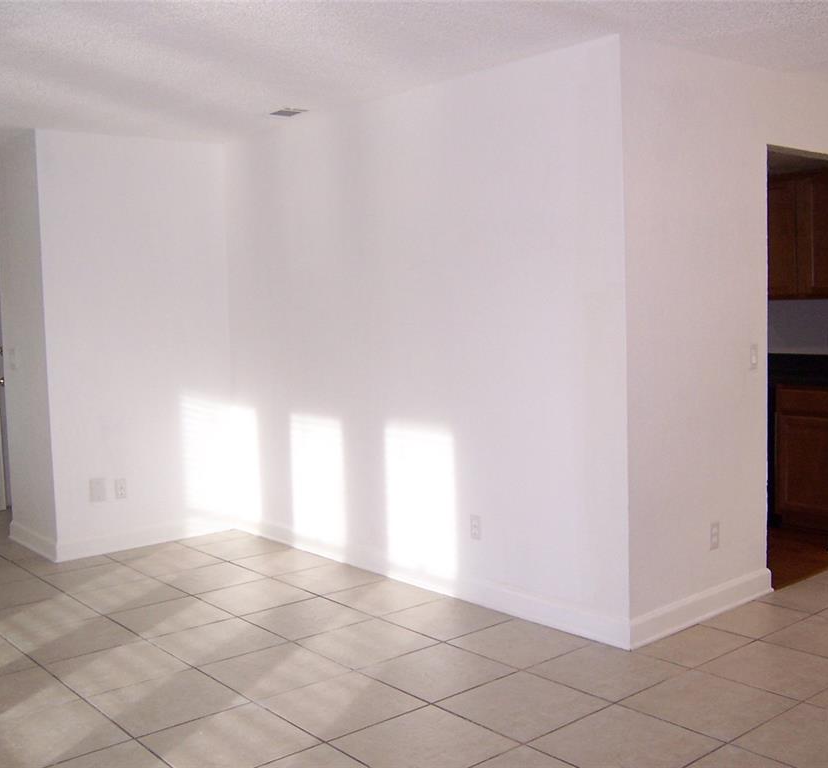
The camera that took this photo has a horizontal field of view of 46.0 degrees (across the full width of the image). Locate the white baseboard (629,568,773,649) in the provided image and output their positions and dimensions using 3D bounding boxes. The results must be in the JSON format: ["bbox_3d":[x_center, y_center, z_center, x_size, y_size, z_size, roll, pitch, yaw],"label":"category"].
[{"bbox_3d":[1.280,0.968,4.278,1.130,0.117,0.024,-5,6,-41],"label":"white baseboard"}]

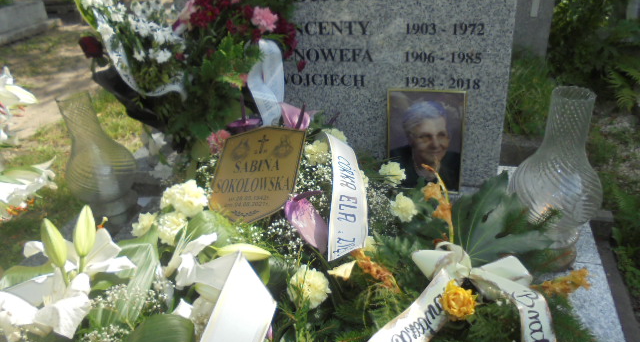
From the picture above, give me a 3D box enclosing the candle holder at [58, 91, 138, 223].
[{"bbox_3d":[-0.520,-0.029,1.130,0.170,0.345,0.170,-5,24,0],"label":"candle holder"}]

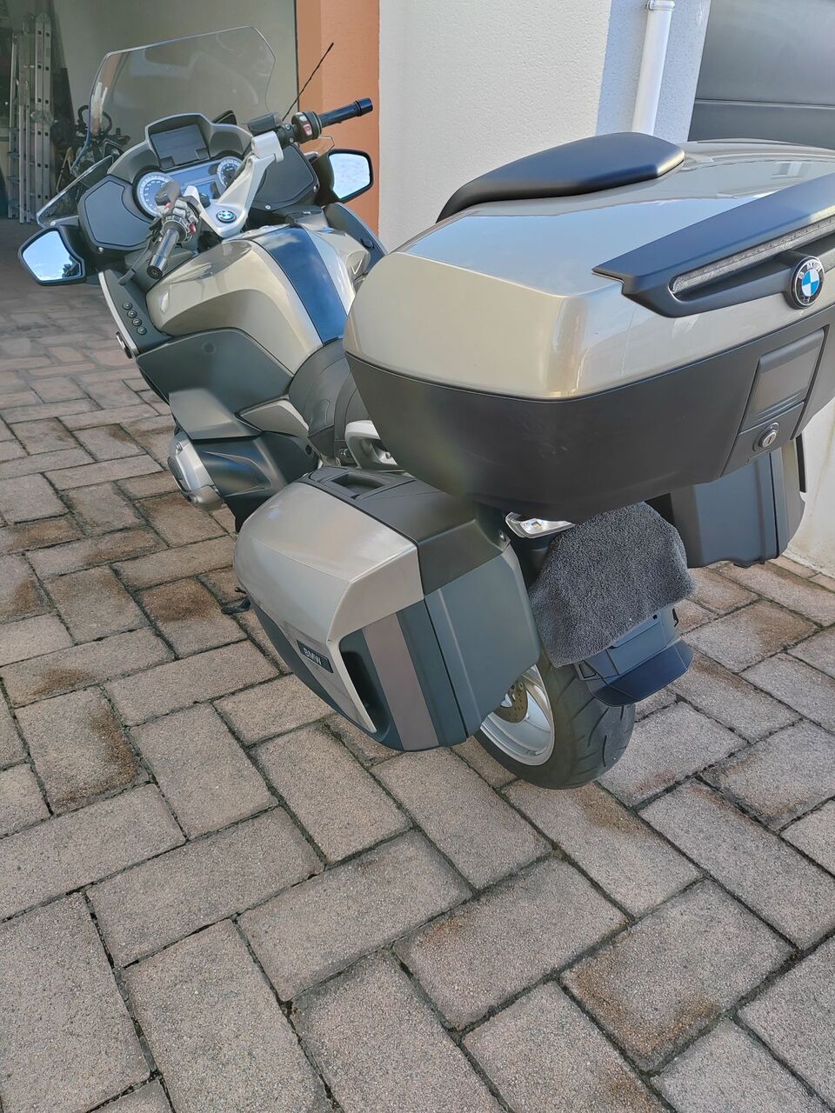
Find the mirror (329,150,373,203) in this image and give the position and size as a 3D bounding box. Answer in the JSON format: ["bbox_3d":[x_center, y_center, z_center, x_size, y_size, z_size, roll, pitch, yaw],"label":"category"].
[{"bbox_3d":[-0.192,-1.077,2.454,0.140,0.128,0.080,-18,35,-12],"label":"mirror"}]

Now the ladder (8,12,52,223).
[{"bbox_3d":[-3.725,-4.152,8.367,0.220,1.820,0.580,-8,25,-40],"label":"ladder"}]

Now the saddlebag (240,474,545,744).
[{"bbox_3d":[-0.073,0.037,1.377,0.280,0.365,0.500,-26,30,-22],"label":"saddlebag"}]

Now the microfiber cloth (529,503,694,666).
[{"bbox_3d":[0.308,0.027,1.339,0.280,0.260,0.120,-26,37,-22],"label":"microfiber cloth"}]

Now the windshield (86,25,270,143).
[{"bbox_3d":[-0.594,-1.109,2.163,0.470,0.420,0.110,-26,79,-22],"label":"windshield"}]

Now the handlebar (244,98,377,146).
[{"bbox_3d":[-0.278,-1.091,2.196,0.340,0.095,0.110,-26,37,-22],"label":"handlebar"}]

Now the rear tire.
[{"bbox_3d":[0.193,0.183,1.783,0.180,0.630,0.630,-26,37,-22],"label":"rear tire"}]

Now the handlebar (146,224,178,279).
[{"bbox_3d":[-0.538,-0.651,1.850,0.042,0.042,0.160,-2,52,11],"label":"handlebar"}]

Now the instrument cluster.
[{"bbox_3d":[-0.602,-0.982,2.297,0.320,0.140,0.070,-26,12,-22],"label":"instrument cluster"}]

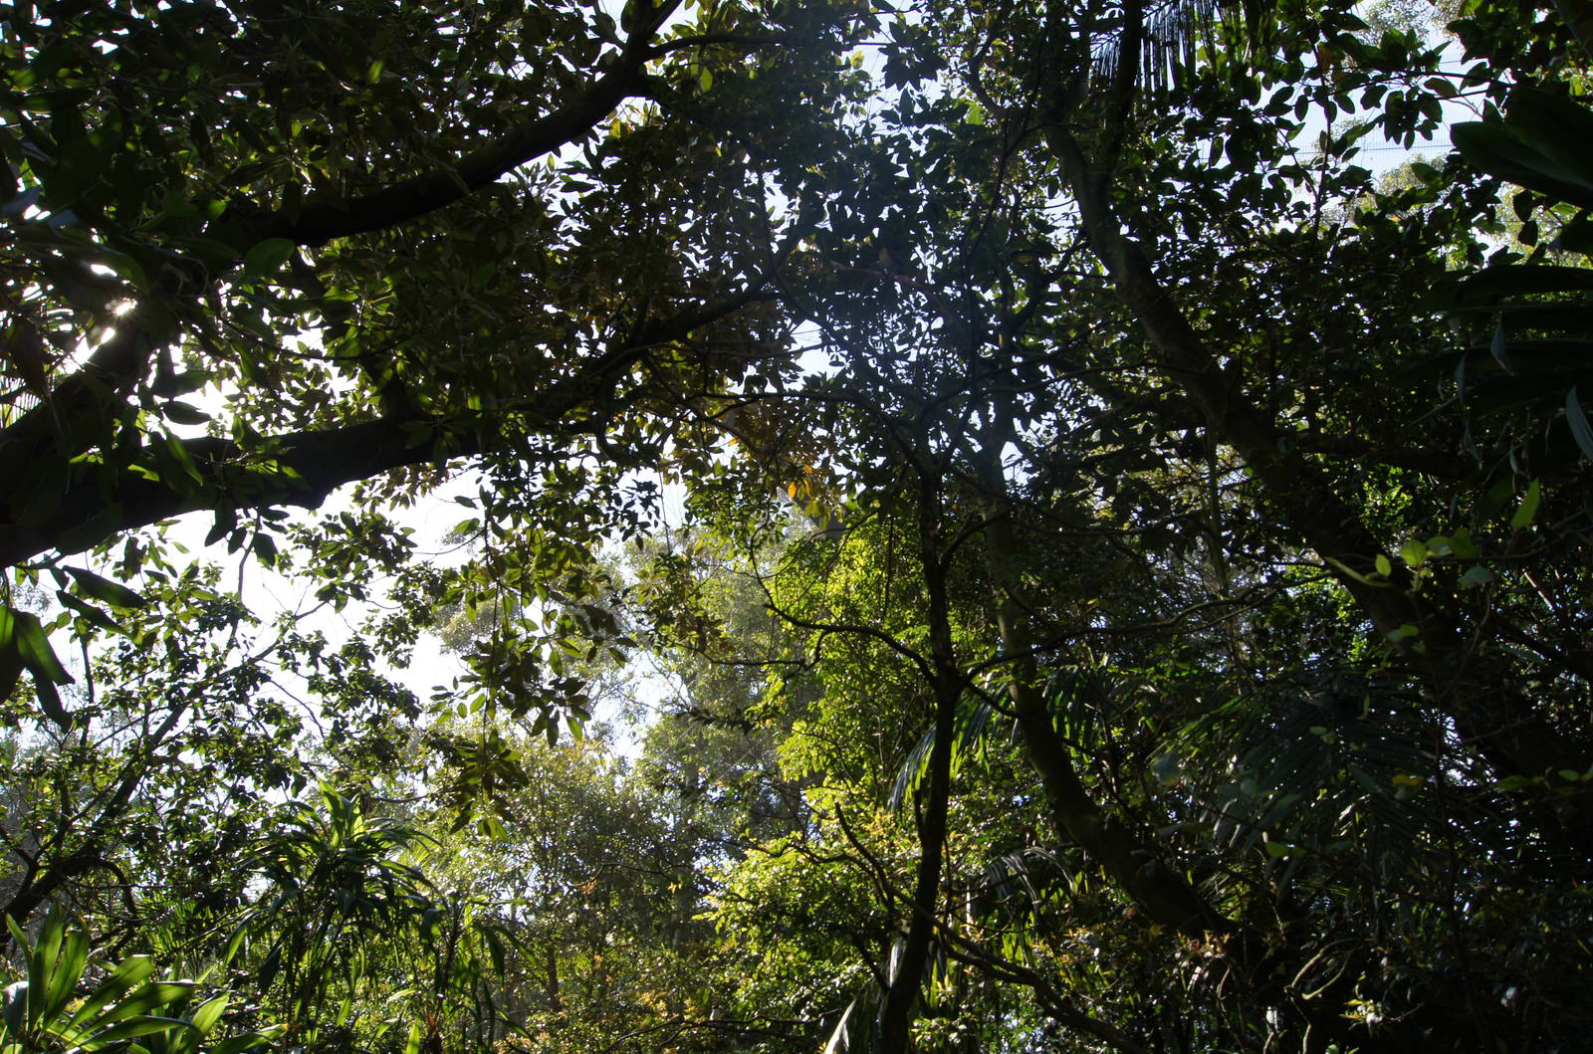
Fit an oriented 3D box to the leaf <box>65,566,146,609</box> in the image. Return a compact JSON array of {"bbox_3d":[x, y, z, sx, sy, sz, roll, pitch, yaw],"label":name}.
[{"bbox_3d":[-1.388,0.121,2.400,0.168,0.022,0.062,35,-61,-30],"label":"leaf"}]

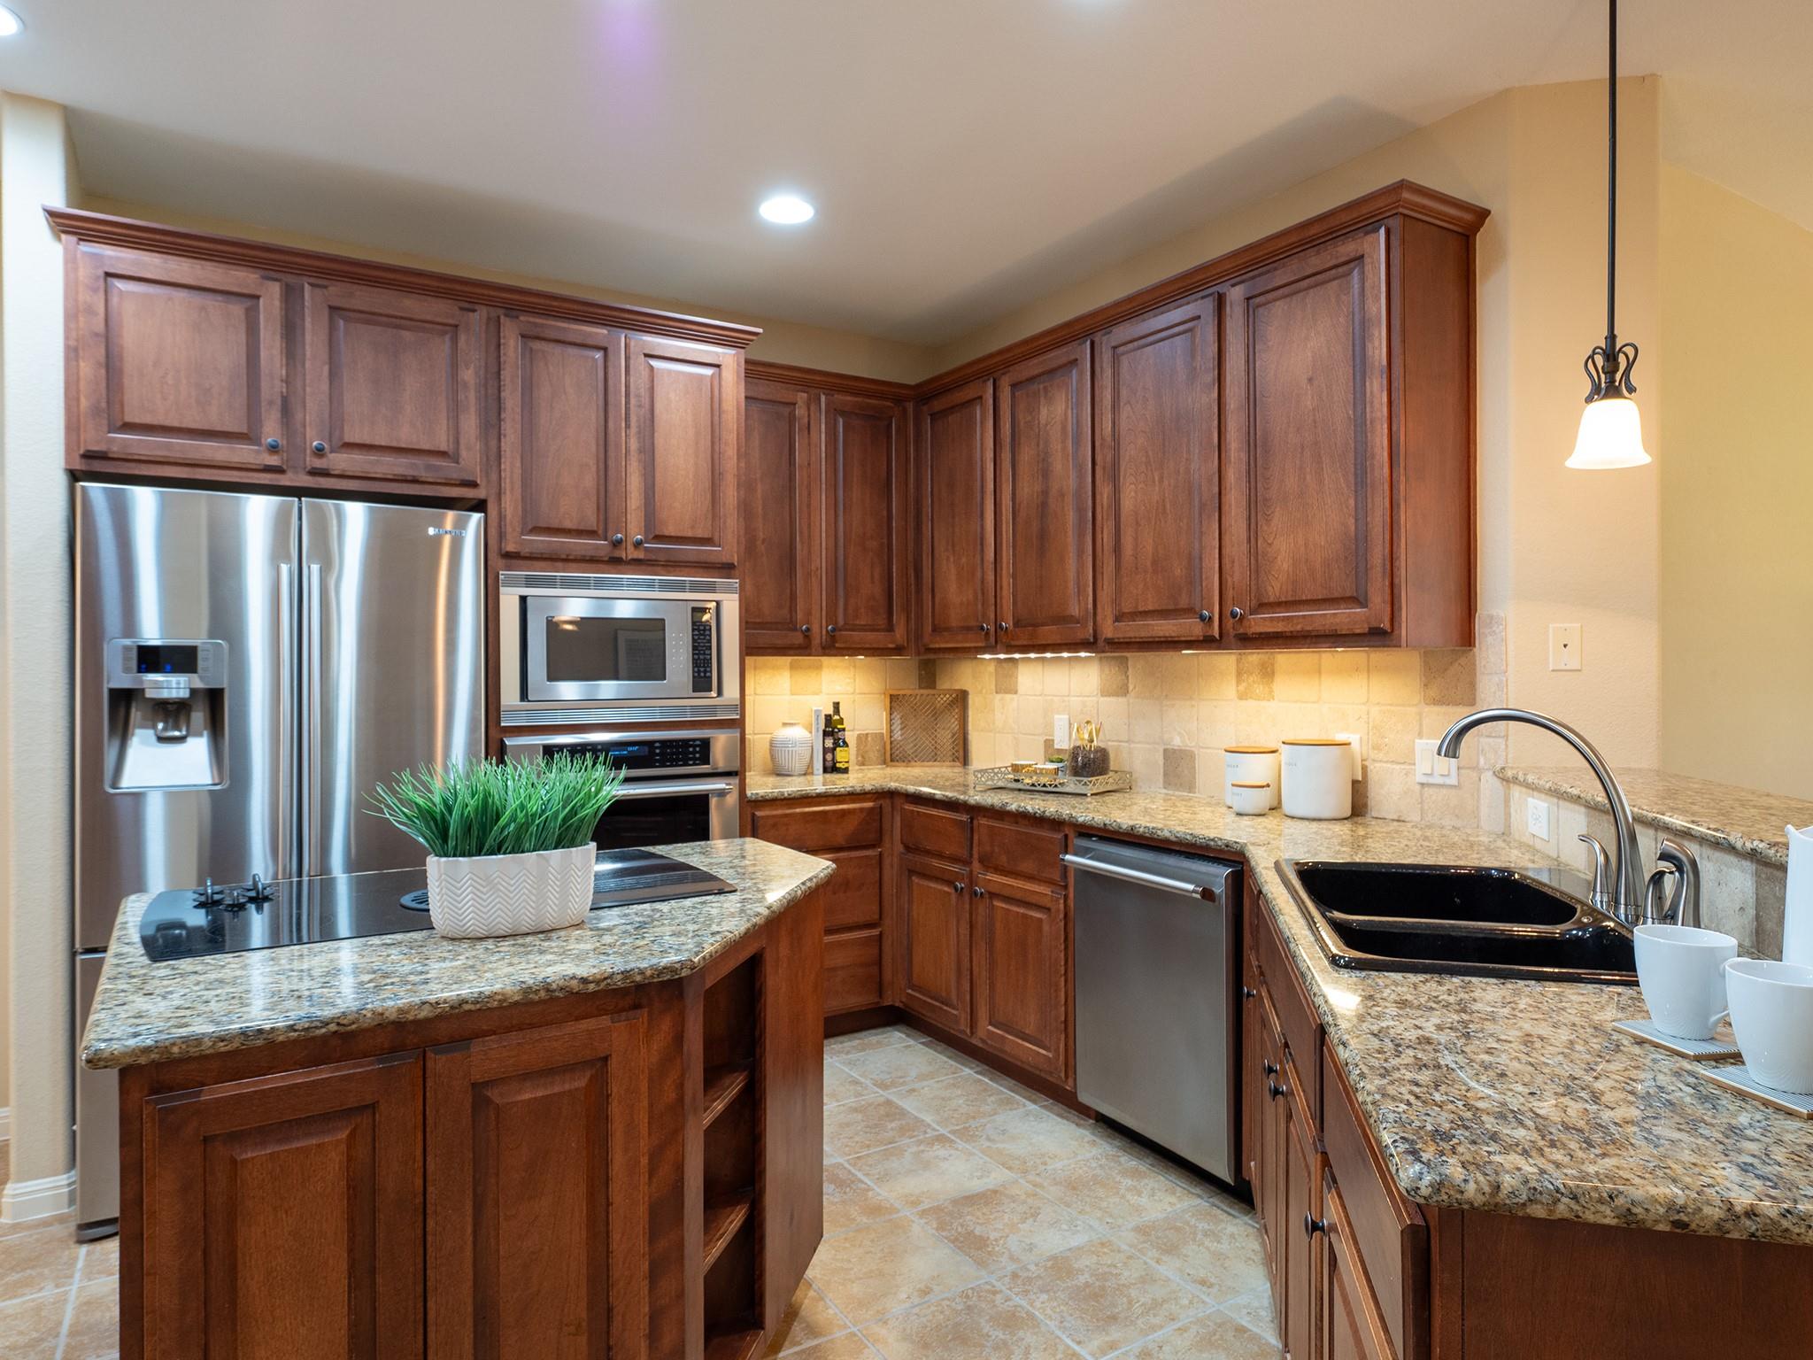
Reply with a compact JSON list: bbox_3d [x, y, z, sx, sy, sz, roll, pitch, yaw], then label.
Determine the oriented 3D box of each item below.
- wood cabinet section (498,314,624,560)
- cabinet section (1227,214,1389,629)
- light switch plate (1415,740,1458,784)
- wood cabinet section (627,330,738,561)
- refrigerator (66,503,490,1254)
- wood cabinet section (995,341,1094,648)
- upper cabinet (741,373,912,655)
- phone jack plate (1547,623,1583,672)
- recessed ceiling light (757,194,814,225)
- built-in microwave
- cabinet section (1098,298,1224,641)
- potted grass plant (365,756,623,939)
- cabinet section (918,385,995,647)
[{"bbox_3d":[-1.191,-0.728,3.443,0.377,0.720,0.550,-1,1,-30],"label":"wood cabinet section"},{"bbox_3d":[1.169,-0.603,2.817,0.340,0.990,0.509,-1,1,-33],"label":"cabinet section"},{"bbox_3d":[1.372,0.214,2.708,0.012,0.116,0.116,0,0,-34],"label":"light switch plate"},{"bbox_3d":[-0.862,-0.731,3.636,0.382,0.720,0.550,-1,1,-30],"label":"wood cabinet section"},{"bbox_3d":[-1.731,0.426,2.983,0.898,1.775,0.820,0,0,-31],"label":"refrigerator"},{"bbox_3d":[0.607,-0.608,3.684,0.340,0.990,0.515,-1,1,-33],"label":"wood cabinet section"},{"bbox_3d":[-0.400,-0.599,4.103,0.830,1.041,0.331,0,0,-31],"label":"upper cabinet"},{"bbox_3d":[1.603,-0.078,2.545,0.070,0.115,0.009,0,0,11],"label":"phone jack plate"},{"bbox_3d":[-0.373,-1.448,3.249,0.190,0.030,0.190,0,0,0],"label":"recessed ceiling light"},{"bbox_3d":[-0.992,-0.096,3.493,0.753,0.458,0.460,0,0,-31],"label":"built-in microwave"},{"bbox_3d":[0.887,-0.605,3.252,0.340,0.990,0.507,-1,1,-33],"label":"cabinet section"},{"bbox_3d":[-0.695,0.275,1.760,0.395,0.285,0.240,0,0,-31],"label":"potted grass plant"},{"bbox_3d":[0.331,-0.610,4.110,0.340,0.990,0.511,-1,1,-33],"label":"cabinet section"}]

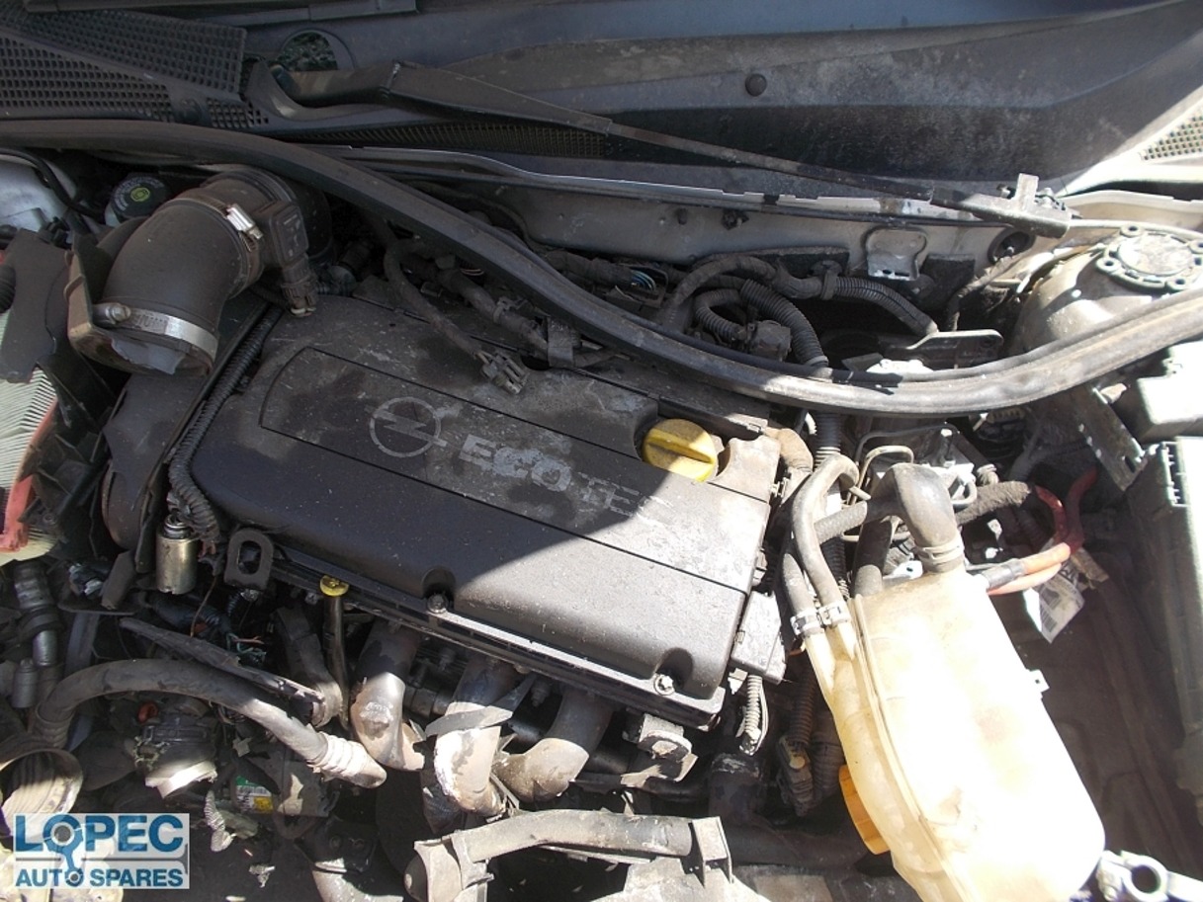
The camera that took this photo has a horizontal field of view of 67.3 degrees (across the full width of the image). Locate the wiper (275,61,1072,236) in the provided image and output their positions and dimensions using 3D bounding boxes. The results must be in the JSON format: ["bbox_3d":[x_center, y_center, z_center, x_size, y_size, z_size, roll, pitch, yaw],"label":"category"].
[{"bbox_3d":[0.066,-0.278,0.804,0.741,0.063,0.047,10,59,1],"label":"wiper"}]

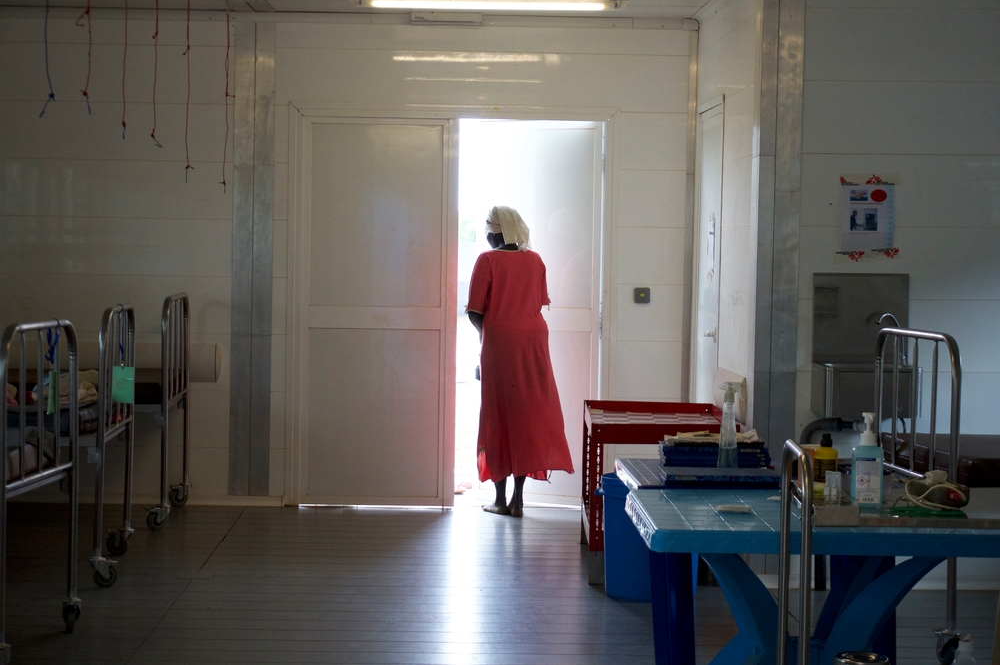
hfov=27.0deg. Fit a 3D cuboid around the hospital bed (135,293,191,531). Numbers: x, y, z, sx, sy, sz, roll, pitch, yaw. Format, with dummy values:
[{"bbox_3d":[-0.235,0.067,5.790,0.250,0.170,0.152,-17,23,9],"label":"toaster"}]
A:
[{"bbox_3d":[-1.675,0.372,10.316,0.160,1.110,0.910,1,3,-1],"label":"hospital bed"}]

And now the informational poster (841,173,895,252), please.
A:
[{"bbox_3d":[1.508,-0.484,8.545,0.220,0.315,0.010,1,3,-1],"label":"informational poster"}]

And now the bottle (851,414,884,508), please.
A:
[{"bbox_3d":[0.991,0.341,5.613,0.086,0.251,0.065,1,3,-4],"label":"bottle"}]

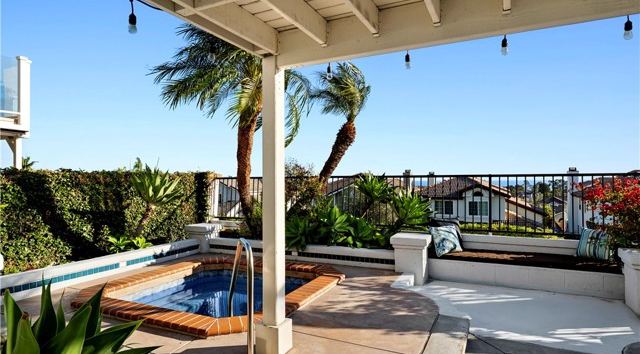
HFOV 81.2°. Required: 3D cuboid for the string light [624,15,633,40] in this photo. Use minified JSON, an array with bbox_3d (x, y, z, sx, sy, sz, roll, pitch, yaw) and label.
[{"bbox_3d":[1.711,-0.829,2.070,0.042,0.140,0.042,0,0,0],"label":"string light"}]

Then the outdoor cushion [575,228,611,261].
[{"bbox_3d":[4.345,1.059,5.878,0.160,0.460,0.450,32,-21,-37],"label":"outdoor cushion"}]

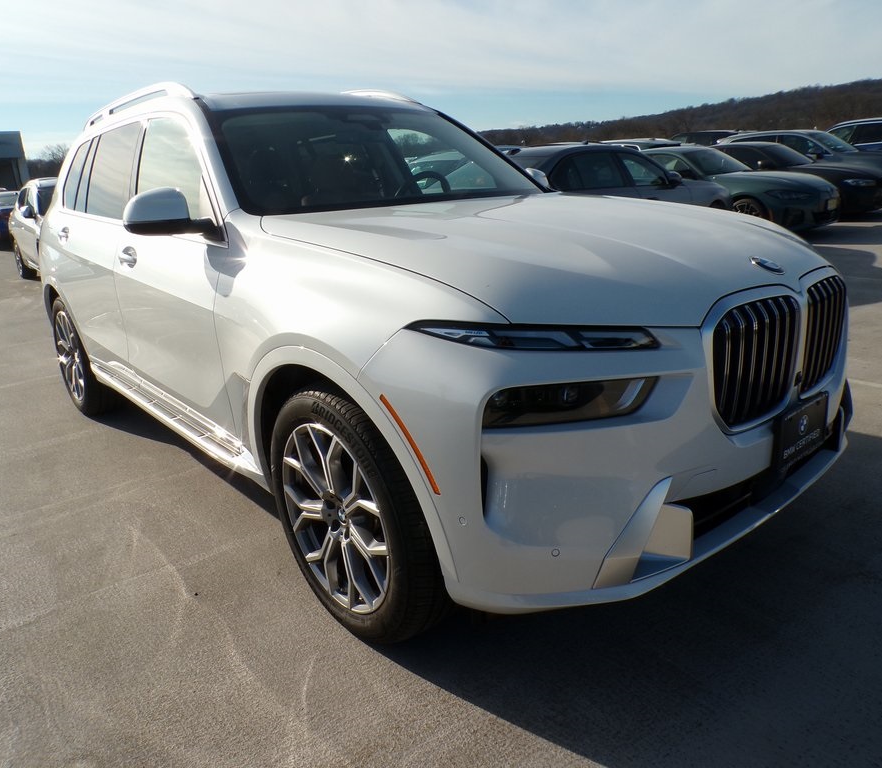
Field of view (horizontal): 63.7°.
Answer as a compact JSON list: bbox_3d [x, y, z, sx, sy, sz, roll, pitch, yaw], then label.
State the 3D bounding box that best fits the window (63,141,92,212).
[{"bbox_3d":[-2.005,-1.147,3.941,0.040,0.380,0.380,6,7,-42],"label":"window"}]

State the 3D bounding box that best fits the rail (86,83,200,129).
[{"bbox_3d":[-1.635,-1.431,3.707,0.070,0.110,1.800,-16,21,-38],"label":"rail"}]

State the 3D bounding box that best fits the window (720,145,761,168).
[{"bbox_3d":[5.785,-4.360,13.667,0.130,0.420,0.950,-17,21,-37],"label":"window"}]

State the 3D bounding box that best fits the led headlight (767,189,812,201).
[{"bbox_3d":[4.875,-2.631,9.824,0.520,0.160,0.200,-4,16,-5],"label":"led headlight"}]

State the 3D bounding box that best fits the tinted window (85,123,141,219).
[{"bbox_3d":[-1.573,-1.008,3.407,0.040,0.440,0.760,6,7,-42],"label":"tinted window"}]

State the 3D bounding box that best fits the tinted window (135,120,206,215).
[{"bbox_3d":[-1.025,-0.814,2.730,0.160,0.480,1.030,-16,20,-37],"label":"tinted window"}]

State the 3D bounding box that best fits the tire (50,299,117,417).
[{"bbox_3d":[-2.201,-0.184,4.471,0.285,0.785,0.785,-16,20,-37],"label":"tire"}]

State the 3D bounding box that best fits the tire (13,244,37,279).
[{"bbox_3d":[-7.823,-2.340,13.400,0.280,0.750,0.750,-15,19,-32],"label":"tire"}]

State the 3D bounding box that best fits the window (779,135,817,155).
[{"bbox_3d":[8.112,-5.367,15.976,0.130,0.440,1.000,-17,21,-37],"label":"window"}]

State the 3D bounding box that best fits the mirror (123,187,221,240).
[{"bbox_3d":[-0.957,-0.595,2.509,0.260,0.190,0.230,-16,21,-38],"label":"mirror"}]

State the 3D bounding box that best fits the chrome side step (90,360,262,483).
[{"bbox_3d":[-1.266,0.105,3.248,0.180,0.110,2.150,-16,20,-37],"label":"chrome side step"}]

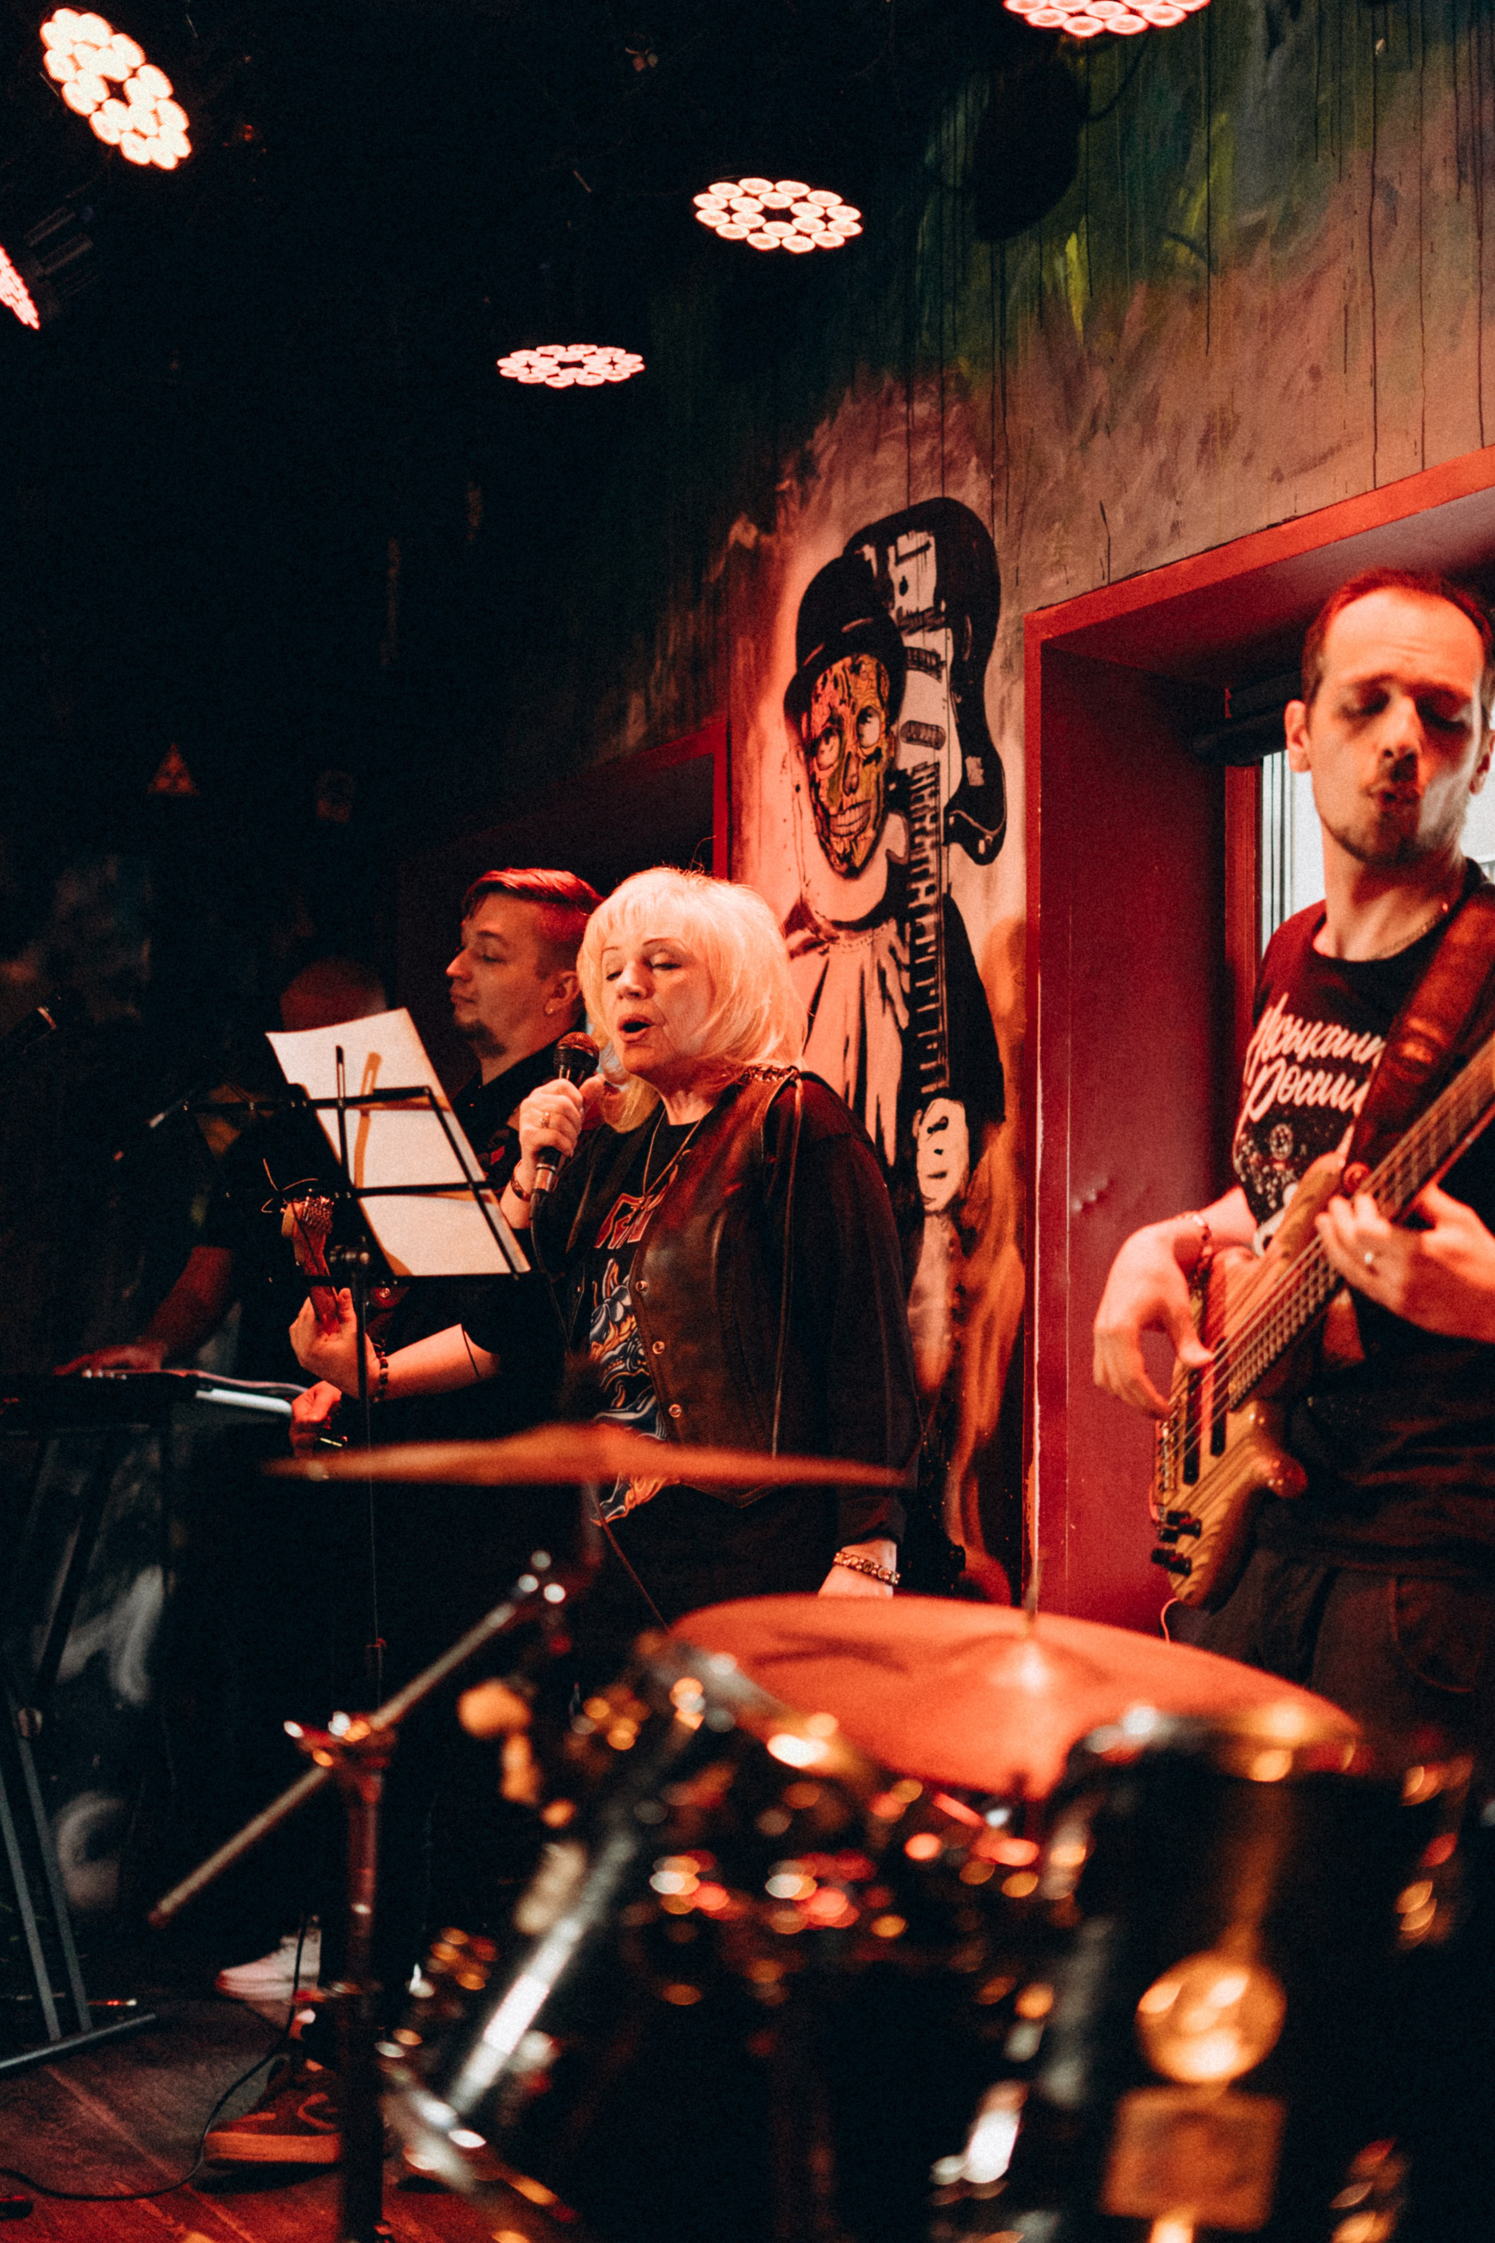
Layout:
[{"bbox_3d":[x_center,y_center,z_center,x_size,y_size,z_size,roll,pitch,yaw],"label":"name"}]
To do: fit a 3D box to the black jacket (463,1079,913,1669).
[{"bbox_3d":[-0.060,0.275,3.600,0.340,0.640,0.500,2,-3,-40],"label":"black jacket"}]

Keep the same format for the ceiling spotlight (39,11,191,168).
[{"bbox_3d":[-0.547,-0.978,2.860,0.210,0.130,0.210,49,-25,-22],"label":"ceiling spotlight"}]

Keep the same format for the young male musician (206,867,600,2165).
[{"bbox_3d":[-0.460,0.540,4.250,0.480,1.770,0.530,0,-1,-14],"label":"young male musician"}]

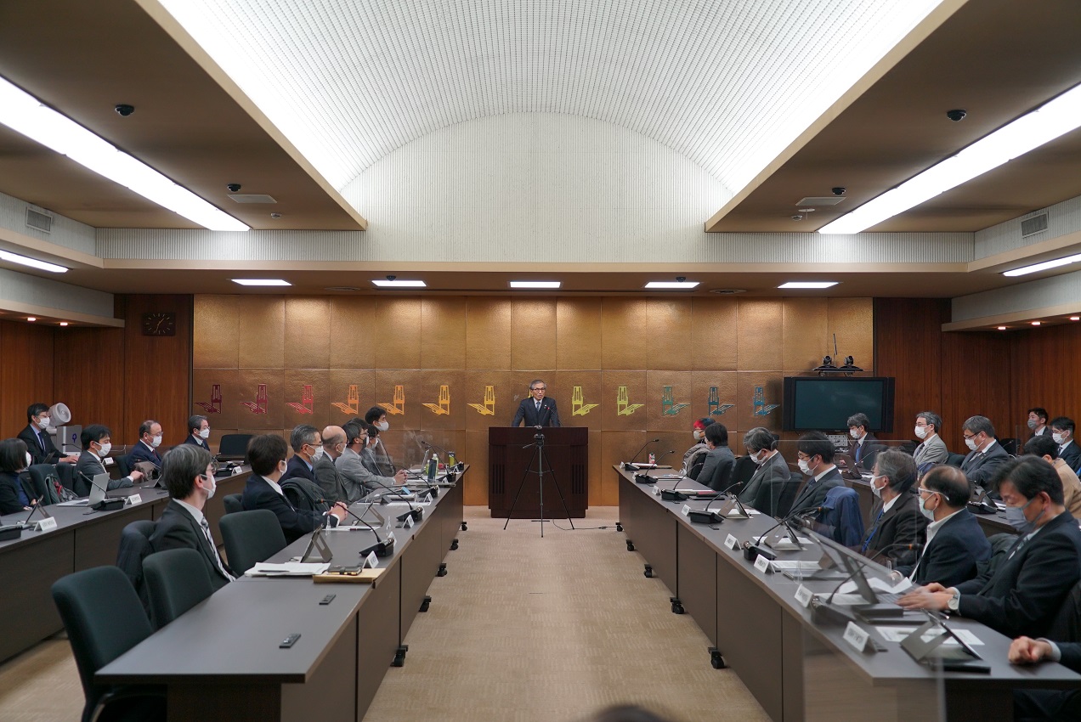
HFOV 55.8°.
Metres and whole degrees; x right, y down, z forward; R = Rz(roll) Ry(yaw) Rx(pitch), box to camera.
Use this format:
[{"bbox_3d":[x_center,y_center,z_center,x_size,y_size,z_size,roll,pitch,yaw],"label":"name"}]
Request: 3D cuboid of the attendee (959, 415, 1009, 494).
[{"bbox_3d":[3.362,1.095,7.944,0.700,1.330,0.520,0,-2,-1],"label":"attendee"}]

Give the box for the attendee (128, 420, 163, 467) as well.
[{"bbox_3d":[-3.503,1.187,9.669,0.760,1.260,0.520,0,-2,1],"label":"attendee"}]

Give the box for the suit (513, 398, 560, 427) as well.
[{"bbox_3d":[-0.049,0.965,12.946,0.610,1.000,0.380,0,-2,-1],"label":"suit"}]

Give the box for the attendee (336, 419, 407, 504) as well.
[{"bbox_3d":[-1.388,1.157,8.676,0.790,1.280,0.520,1,-2,-31],"label":"attendee"}]

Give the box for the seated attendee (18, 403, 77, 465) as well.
[{"bbox_3d":[-5.052,1.155,10.649,0.760,1.370,0.540,0,-2,7],"label":"seated attendee"}]

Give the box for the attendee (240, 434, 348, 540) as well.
[{"bbox_3d":[-1.411,1.076,6.131,0.780,1.290,0.540,1,-2,-31],"label":"attendee"}]

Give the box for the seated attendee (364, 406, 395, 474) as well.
[{"bbox_3d":[-1.571,1.153,10.348,0.720,1.340,0.500,0,-2,-1],"label":"seated attendee"}]

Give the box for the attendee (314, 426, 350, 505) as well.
[{"bbox_3d":[-1.370,1.129,7.744,0.760,1.280,0.510,1,-2,-21],"label":"attendee"}]

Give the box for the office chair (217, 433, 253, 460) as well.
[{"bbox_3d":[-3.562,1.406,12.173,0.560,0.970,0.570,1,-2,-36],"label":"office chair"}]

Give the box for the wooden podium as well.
[{"bbox_3d":[-0.024,1.358,12.554,1.200,1.090,0.580,0,-2,-1],"label":"wooden podium"}]

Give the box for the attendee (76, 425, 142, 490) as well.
[{"bbox_3d":[-3.472,1.132,8.172,0.700,1.240,0.520,0,-2,-1],"label":"attendee"}]

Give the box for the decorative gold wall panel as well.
[{"bbox_3d":[-0.071,0.535,13.620,9.033,2.804,0.070,0,-2,-1],"label":"decorative gold wall panel"}]

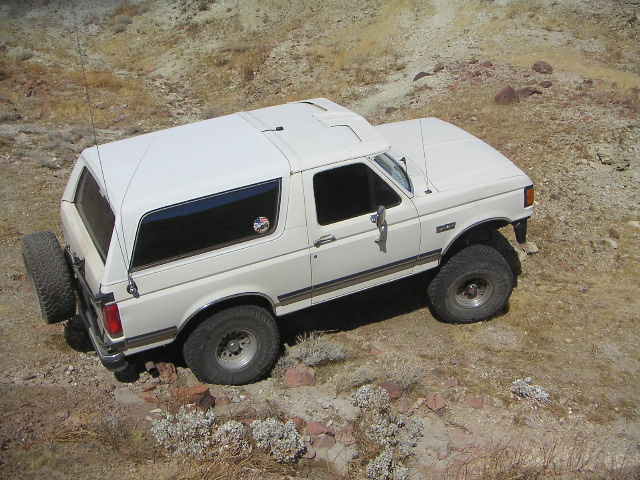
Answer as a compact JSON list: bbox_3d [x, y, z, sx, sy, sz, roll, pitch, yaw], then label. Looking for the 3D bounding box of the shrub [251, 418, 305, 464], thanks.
[{"bbox_3d":[-0.361,1.713,6.915,0.480,0.350,0.440,0,29,0],"label":"shrub"}]

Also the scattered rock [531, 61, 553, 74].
[{"bbox_3d":[4.105,-3.183,15.009,0.360,0.220,0.300,0,29,0],"label":"scattered rock"}]

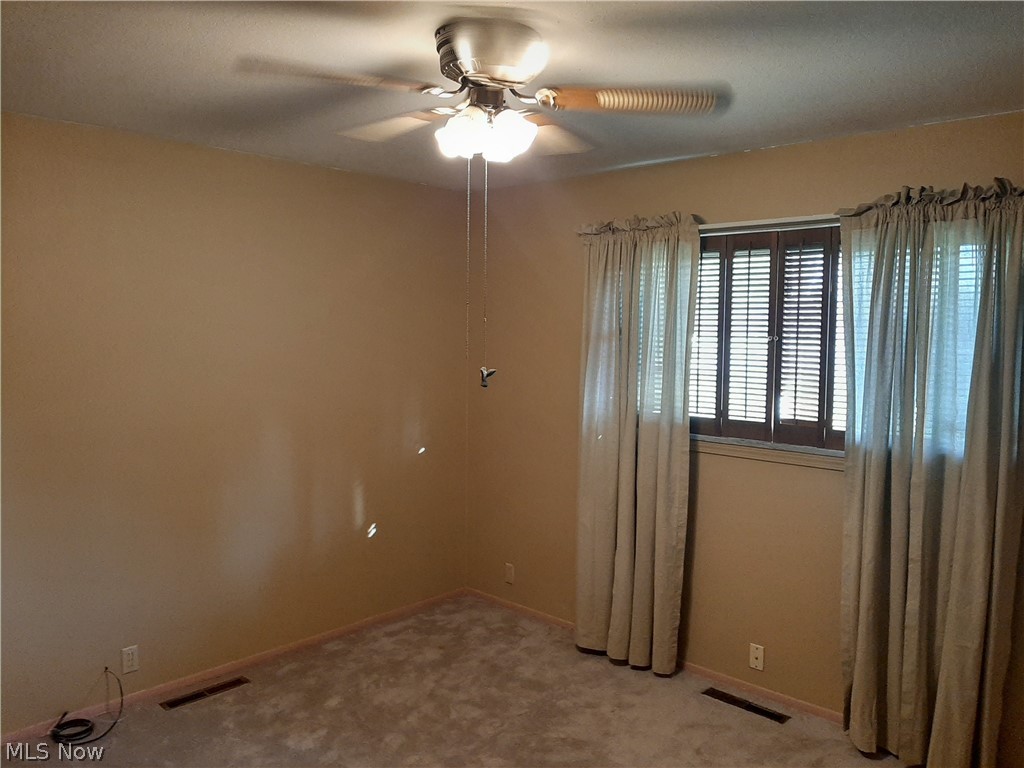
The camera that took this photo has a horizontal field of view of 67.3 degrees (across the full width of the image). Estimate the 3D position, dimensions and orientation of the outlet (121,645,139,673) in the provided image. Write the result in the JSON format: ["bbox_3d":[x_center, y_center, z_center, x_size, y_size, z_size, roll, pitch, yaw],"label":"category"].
[{"bbox_3d":[-1.655,1.201,3.340,0.010,0.115,0.071,4,6,43],"label":"outlet"}]

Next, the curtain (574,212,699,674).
[{"bbox_3d":[0.602,0.286,3.810,0.630,2.188,0.120,4,6,43],"label":"curtain"}]

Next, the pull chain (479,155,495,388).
[{"bbox_3d":[-0.067,-0.300,2.085,0.040,0.627,0.030,1,4,0],"label":"pull chain"}]

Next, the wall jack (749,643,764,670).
[{"bbox_3d":[1.111,1.243,3.495,0.071,0.115,0.010,4,6,43],"label":"wall jack"}]

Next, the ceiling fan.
[{"bbox_3d":[-0.056,-0.766,2.050,1.280,0.360,1.260,1,4,0],"label":"ceiling fan"}]

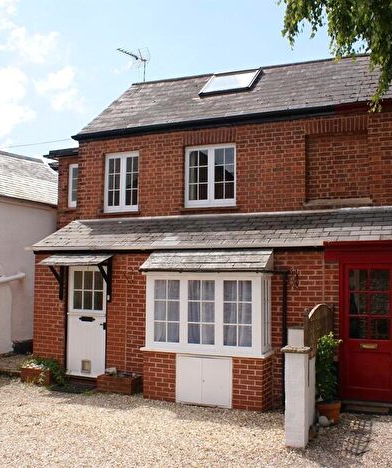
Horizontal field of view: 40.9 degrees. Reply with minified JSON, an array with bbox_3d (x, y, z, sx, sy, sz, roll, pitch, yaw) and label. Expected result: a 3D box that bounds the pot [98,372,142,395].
[{"bbox_3d":[-1.276,2.500,8.801,0.640,0.235,0.360,-1,-4,21],"label":"pot"}]

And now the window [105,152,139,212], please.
[{"bbox_3d":[-1.498,-1.054,10.759,0.775,1.250,0.100,-1,-4,21],"label":"window"}]

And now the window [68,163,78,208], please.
[{"bbox_3d":[-2.836,-1.134,12.398,0.369,1.049,0.082,-2,-6,21],"label":"window"}]

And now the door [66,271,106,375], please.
[{"bbox_3d":[-1.946,1.553,9.389,0.791,1.931,0.072,-2,-6,21],"label":"door"}]

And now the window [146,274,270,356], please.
[{"bbox_3d":[0.174,1.223,8.232,1.930,1.240,0.610,-1,-4,21],"label":"window"}]

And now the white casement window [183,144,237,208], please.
[{"bbox_3d":[0.295,-1.096,10.084,1.030,1.200,0.100,-1,-4,21],"label":"white casement window"}]

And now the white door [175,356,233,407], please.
[{"bbox_3d":[0.123,2.217,7.964,0.903,0.722,0.061,-2,-6,21],"label":"white door"}]

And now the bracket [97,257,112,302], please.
[{"bbox_3d":[-1.568,0.796,9.024,0.075,0.790,0.420,-1,-4,21],"label":"bracket"}]

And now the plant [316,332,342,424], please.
[{"bbox_3d":[1.788,1.920,7.083,0.380,1.180,0.380,-1,-4,21],"label":"plant"}]

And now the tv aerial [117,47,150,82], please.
[{"bbox_3d":[-1.558,-4.316,13.097,1.000,0.910,0.360,4,-5,-42],"label":"tv aerial"}]

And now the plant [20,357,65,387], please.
[{"bbox_3d":[-2.615,2.356,9.101,0.647,0.420,0.410,-2,-6,21],"label":"plant"}]

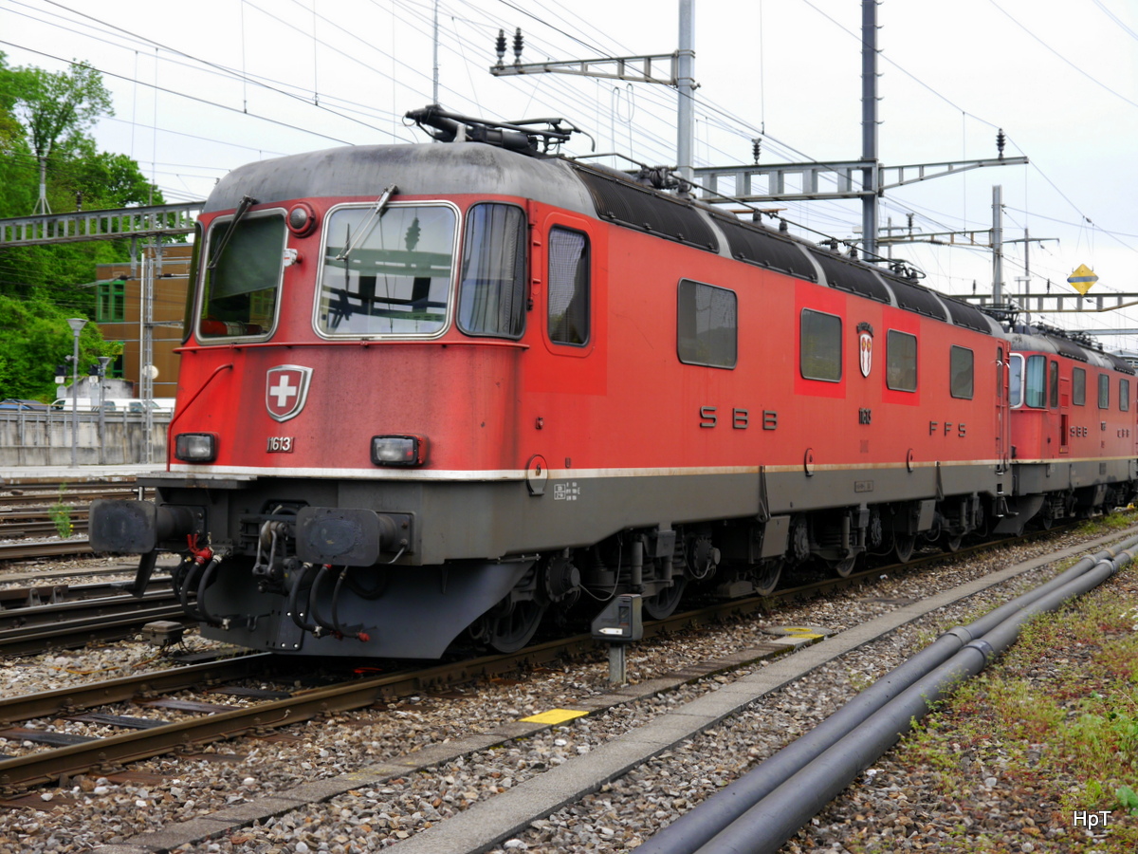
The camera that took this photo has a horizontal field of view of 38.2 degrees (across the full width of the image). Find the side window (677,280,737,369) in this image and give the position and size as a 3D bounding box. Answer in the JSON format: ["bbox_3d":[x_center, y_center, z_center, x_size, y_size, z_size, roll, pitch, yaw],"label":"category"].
[{"bbox_3d":[1.218,-0.893,14.554,0.060,0.725,1.380,0,-1,27],"label":"side window"}]

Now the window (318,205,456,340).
[{"bbox_3d":[-1.272,-1.089,11.445,0.948,0.943,0.060,3,-10,11],"label":"window"}]

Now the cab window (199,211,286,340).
[{"bbox_3d":[-2.393,-1.090,12.011,0.948,0.943,0.060,-3,-12,42],"label":"cab window"}]

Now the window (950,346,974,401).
[{"bbox_3d":[5.501,-0.755,23.049,0.060,0.720,1.360,0,-1,27],"label":"window"}]

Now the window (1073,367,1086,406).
[{"bbox_3d":[9.754,-0.763,31.478,0.060,0.710,1.370,0,-1,27],"label":"window"}]

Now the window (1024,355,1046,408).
[{"bbox_3d":[8.035,-0.777,28.380,0.460,0.910,0.120,4,-5,-17],"label":"window"}]

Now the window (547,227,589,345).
[{"bbox_3d":[-0.010,-1.026,12.118,0.060,0.865,0.675,0,-1,27],"label":"window"}]

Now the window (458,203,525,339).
[{"bbox_3d":[-0.537,-1.087,11.387,0.460,0.930,0.120,4,-5,-17],"label":"window"}]

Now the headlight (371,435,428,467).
[{"bbox_3d":[-1.149,0.161,11.189,0.375,0.210,0.145,0,-1,27],"label":"headlight"}]

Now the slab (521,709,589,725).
[{"bbox_3d":[-0.087,1.875,10.462,0.257,0.060,0.530,0,-1,27],"label":"slab"}]

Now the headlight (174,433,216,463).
[{"bbox_3d":[-2.673,0.160,11.957,0.375,0.210,0.145,0,-1,27],"label":"headlight"}]

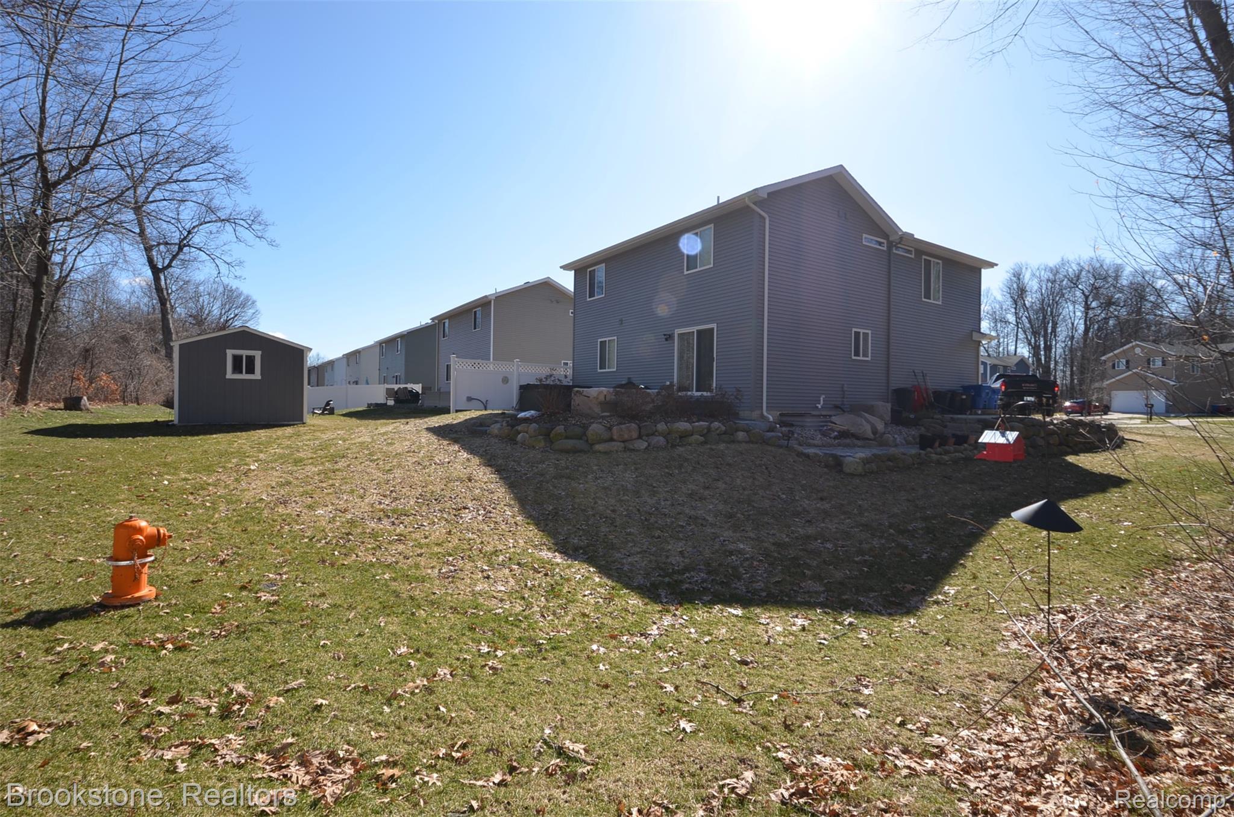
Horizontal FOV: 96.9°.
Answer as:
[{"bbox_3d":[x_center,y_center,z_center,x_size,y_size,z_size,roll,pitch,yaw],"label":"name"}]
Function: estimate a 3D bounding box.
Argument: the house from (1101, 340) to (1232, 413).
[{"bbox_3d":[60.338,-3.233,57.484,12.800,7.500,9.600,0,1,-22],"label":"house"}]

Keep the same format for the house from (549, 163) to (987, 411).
[{"bbox_3d":[6.273,-3.488,21.957,13.900,7.300,10.250,0,1,-34],"label":"house"}]

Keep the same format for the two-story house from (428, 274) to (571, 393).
[{"bbox_3d":[-4.044,-3.767,36.939,13.900,7.300,10.300,0,1,-34],"label":"two-story house"}]

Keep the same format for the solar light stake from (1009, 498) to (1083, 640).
[{"bbox_3d":[3.442,1.279,4.340,0.455,1.110,0.455,2,1,44],"label":"solar light stake"}]

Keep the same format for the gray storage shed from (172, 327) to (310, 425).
[{"bbox_3d":[-11.423,-0.974,16.823,3.250,2.760,3.800,0,1,-34],"label":"gray storage shed"}]

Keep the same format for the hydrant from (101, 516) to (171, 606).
[{"bbox_3d":[-4.198,1.280,4.775,0.390,0.735,0.450,1,1,37],"label":"hydrant"}]

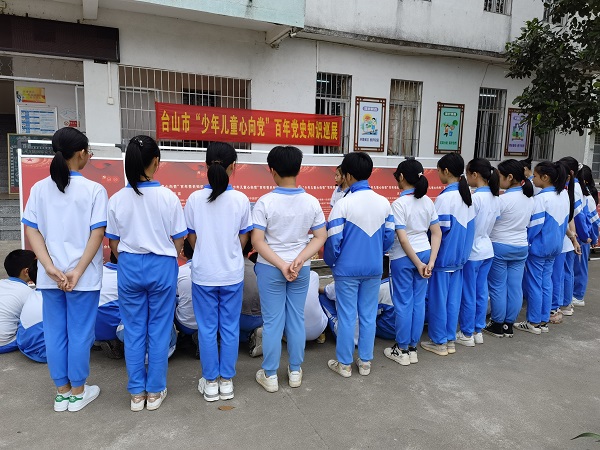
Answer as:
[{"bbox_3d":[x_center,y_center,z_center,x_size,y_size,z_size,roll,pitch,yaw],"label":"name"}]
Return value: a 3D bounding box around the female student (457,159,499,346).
[{"bbox_3d":[1.384,0.224,3.717,0.380,1.480,0.290,-5,11,-34],"label":"female student"}]

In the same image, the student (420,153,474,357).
[{"bbox_3d":[1.122,0.225,3.543,0.400,1.520,0.300,-4,11,-33],"label":"student"}]

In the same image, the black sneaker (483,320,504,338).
[{"bbox_3d":[1.667,0.868,4.018,0.090,0.130,0.240,-3,10,-28],"label":"black sneaker"}]

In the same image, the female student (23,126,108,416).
[{"bbox_3d":[-1.315,0.256,2.670,0.460,1.604,0.330,2,9,2],"label":"female student"}]

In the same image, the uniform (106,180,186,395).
[{"bbox_3d":[-0.888,0.366,2.712,0.440,1.200,0.280,1,9,-4],"label":"uniform"}]

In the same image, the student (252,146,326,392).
[{"bbox_3d":[-0.095,0.277,2.967,0.460,1.530,0.330,0,9,-8],"label":"student"}]

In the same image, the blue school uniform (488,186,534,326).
[{"bbox_3d":[1.715,0.270,3.956,0.420,1.192,0.300,-3,10,-28],"label":"blue school uniform"}]

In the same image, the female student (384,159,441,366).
[{"bbox_3d":[0.782,0.270,3.343,0.400,1.475,0.340,-4,11,-33],"label":"female student"}]

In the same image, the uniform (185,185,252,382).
[{"bbox_3d":[-0.486,0.371,2.829,0.440,1.234,0.280,1,9,-5],"label":"uniform"}]

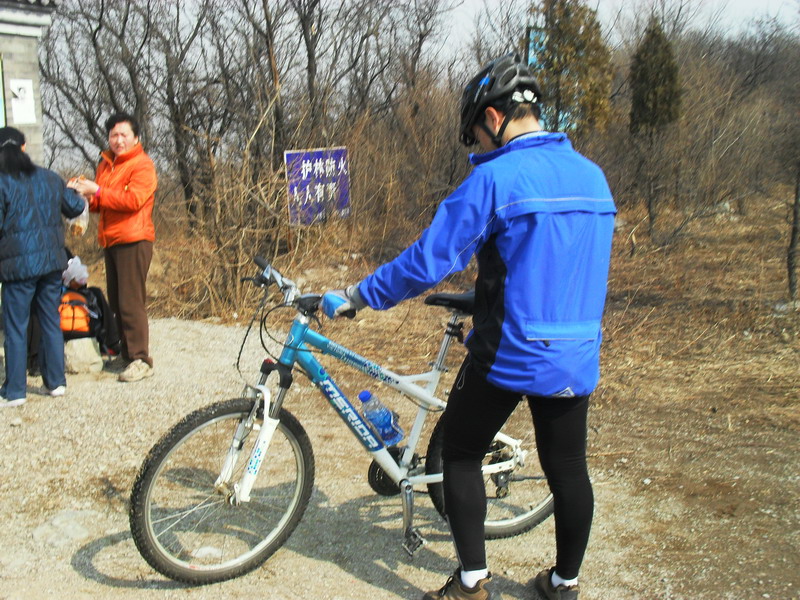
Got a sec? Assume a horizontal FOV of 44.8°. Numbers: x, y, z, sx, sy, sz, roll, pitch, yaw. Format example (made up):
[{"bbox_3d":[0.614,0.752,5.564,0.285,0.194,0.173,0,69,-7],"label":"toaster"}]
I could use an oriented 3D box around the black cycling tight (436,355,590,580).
[{"bbox_3d":[0.384,0.492,3.200,0.400,0.800,0.370,-7,13,-37],"label":"black cycling tight"}]

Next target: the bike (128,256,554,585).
[{"bbox_3d":[-0.072,0.417,3.411,1.720,1.060,0.620,-3,13,-23],"label":"bike"}]

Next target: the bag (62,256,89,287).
[{"bbox_3d":[-2.103,-0.185,6.300,0.180,0.190,0.160,-2,11,-15],"label":"bag"}]

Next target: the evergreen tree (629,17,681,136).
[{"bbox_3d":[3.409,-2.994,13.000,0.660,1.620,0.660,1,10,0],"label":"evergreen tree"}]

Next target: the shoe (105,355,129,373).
[{"bbox_3d":[-1.755,0.394,6.185,0.265,0.105,0.100,-8,13,-40],"label":"shoe"}]

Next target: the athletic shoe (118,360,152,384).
[{"bbox_3d":[-1.623,0.435,5.980,0.250,0.110,0.095,-8,14,-41],"label":"athletic shoe"}]

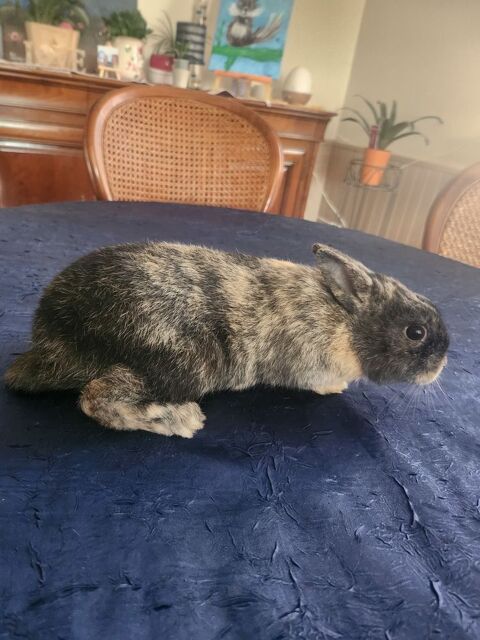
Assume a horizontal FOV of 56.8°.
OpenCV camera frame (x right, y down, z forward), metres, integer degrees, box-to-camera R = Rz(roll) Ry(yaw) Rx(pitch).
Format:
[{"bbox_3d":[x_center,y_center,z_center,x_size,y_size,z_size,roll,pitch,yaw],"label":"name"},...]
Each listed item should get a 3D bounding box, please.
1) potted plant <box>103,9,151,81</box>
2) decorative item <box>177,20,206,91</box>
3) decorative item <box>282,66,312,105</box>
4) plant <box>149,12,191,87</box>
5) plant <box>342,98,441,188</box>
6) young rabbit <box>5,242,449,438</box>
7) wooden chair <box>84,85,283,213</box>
[{"bbox_3d":[-0.396,-0.953,1.550,0.158,0.185,0.158,-5,30,-24],"label":"potted plant"},{"bbox_3d":[-0.189,-1.017,1.715,0.098,0.220,0.098,-5,30,-24],"label":"decorative item"},{"bbox_3d":[0.245,-1.002,1.899,0.105,0.131,0.105,7,28,-3],"label":"decorative item"},{"bbox_3d":[-0.257,-0.973,1.606,0.139,0.210,0.139,-5,30,-24],"label":"plant"},{"bbox_3d":[0.706,-0.848,2.100,0.343,0.331,0.404,-5,30,-24],"label":"plant"},{"bbox_3d":[0.008,0.006,0.355,0.365,0.120,0.120,3,28,-11],"label":"young rabbit"},{"bbox_3d":[-0.106,0.011,1.051,0.485,0.970,0.540,-1,29,-18],"label":"wooden chair"}]

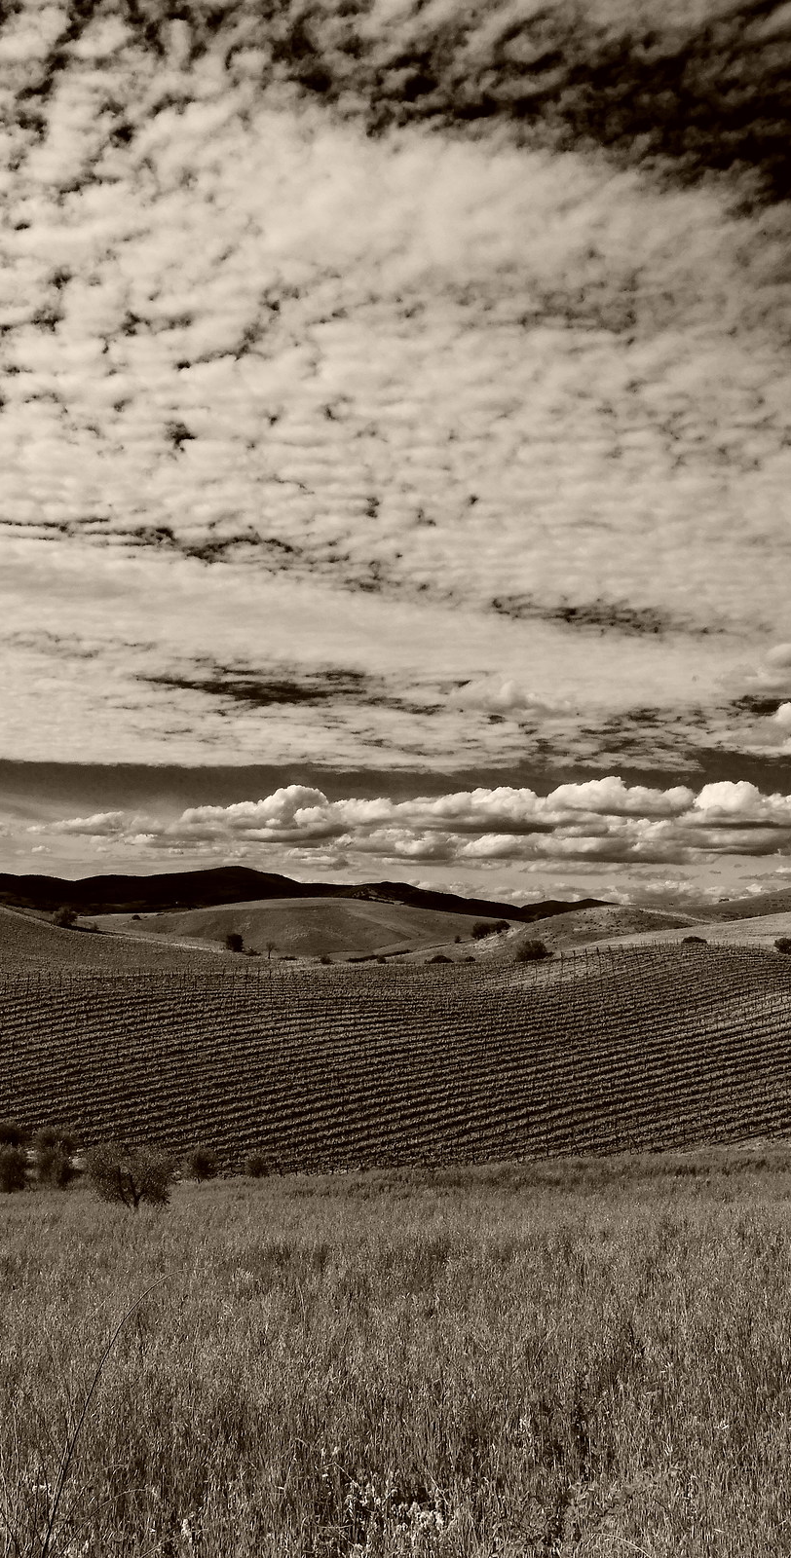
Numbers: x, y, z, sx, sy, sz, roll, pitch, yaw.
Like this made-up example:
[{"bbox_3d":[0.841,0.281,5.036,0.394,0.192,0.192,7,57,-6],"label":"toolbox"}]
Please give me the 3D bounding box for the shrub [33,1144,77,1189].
[{"bbox_3d":[-18.600,21.250,78.000,2.390,2.790,2.320,0,-4,0],"label":"shrub"}]

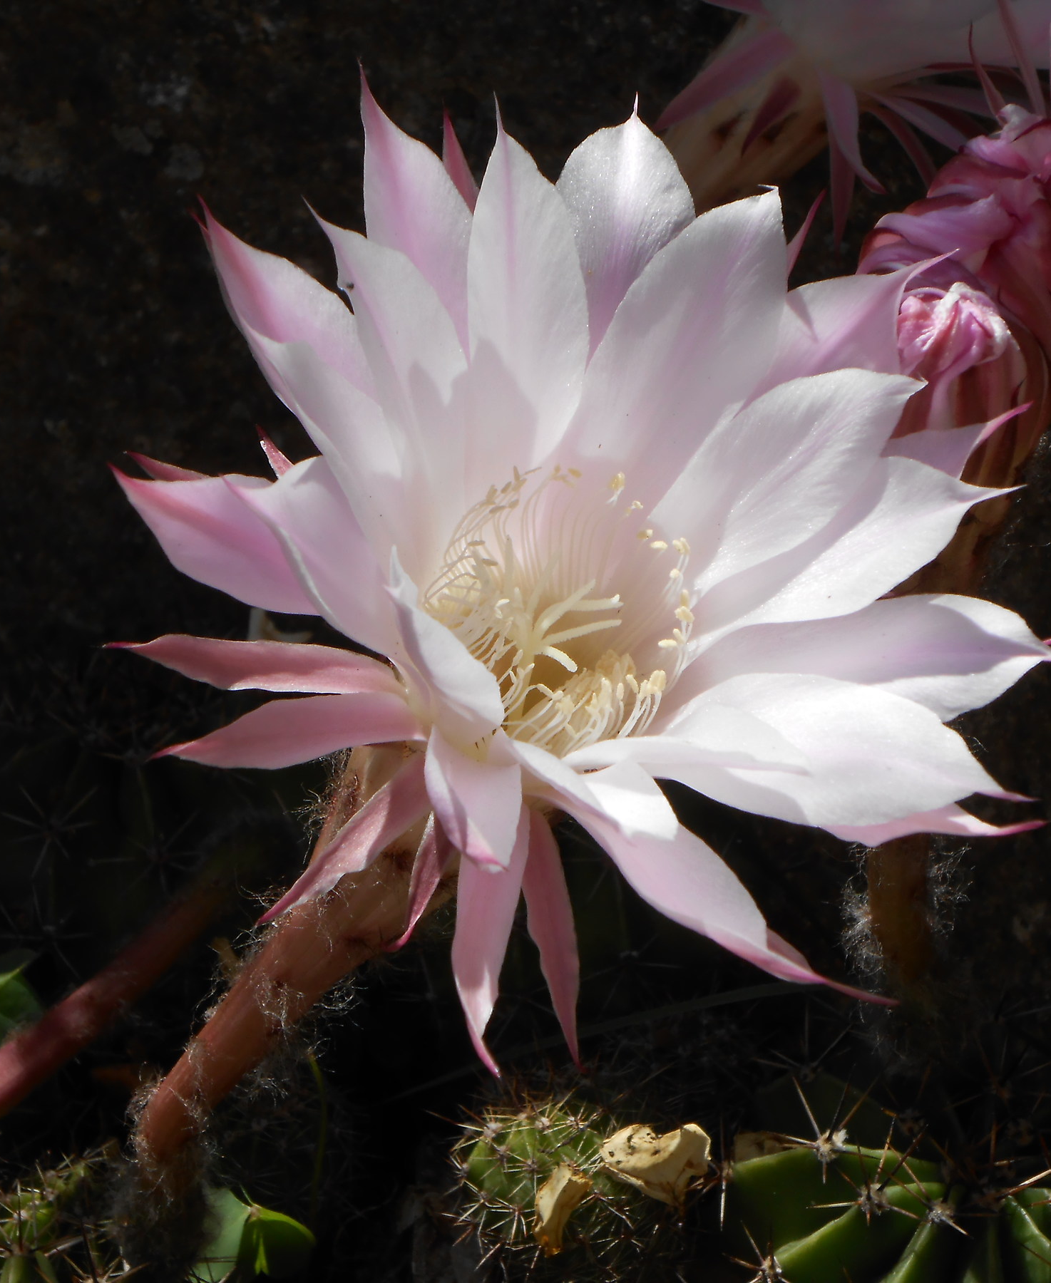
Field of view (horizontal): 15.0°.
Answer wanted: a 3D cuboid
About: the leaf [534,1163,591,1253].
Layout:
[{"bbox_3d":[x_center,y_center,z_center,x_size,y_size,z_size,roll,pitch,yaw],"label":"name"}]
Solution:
[{"bbox_3d":[0.005,0.079,0.560,0.009,0.013,0.006,0,27,0],"label":"leaf"}]

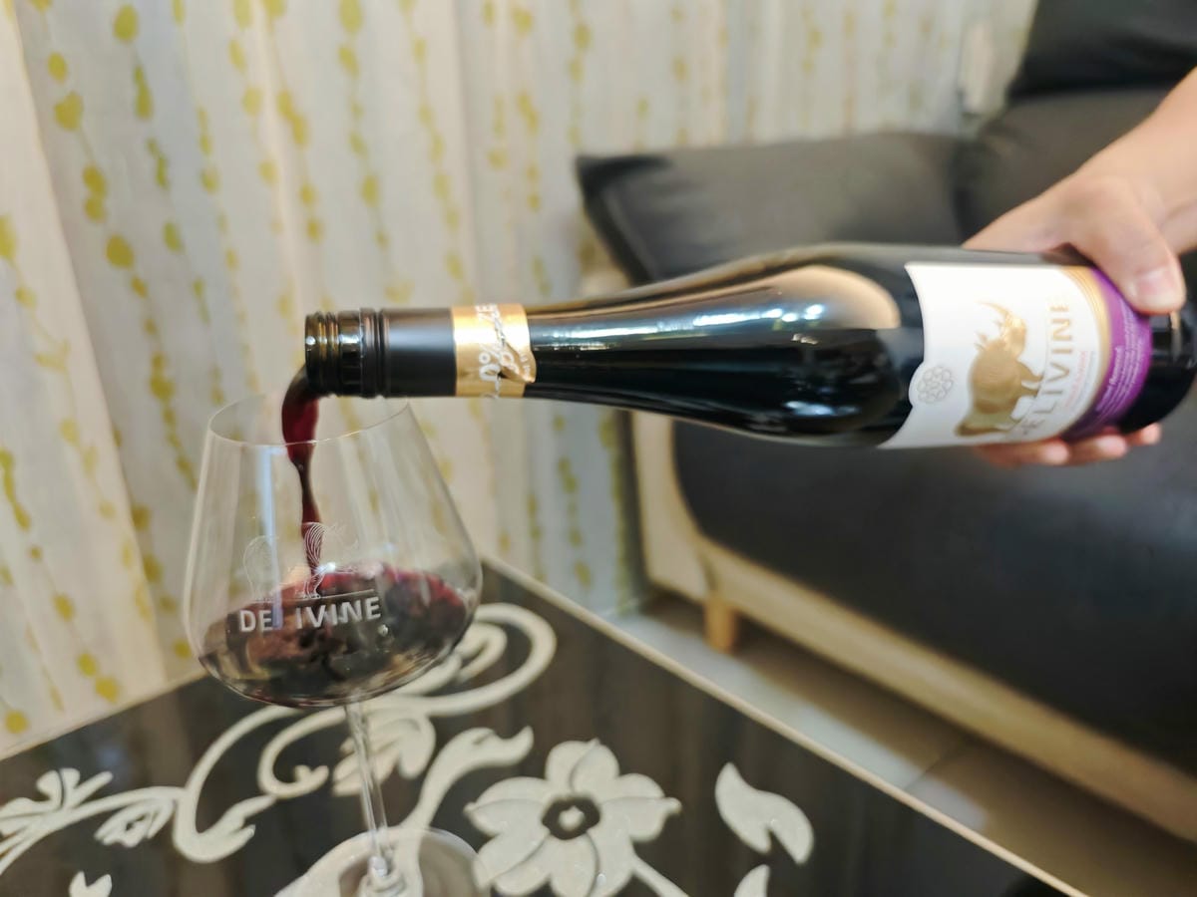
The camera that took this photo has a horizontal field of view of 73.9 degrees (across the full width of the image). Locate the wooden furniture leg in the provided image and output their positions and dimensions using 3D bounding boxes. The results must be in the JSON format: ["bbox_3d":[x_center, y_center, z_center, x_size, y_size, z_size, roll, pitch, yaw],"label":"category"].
[{"bbox_3d":[0.196,0.275,1.265,0.045,0.080,0.045,-19,26,-38],"label":"wooden furniture leg"}]

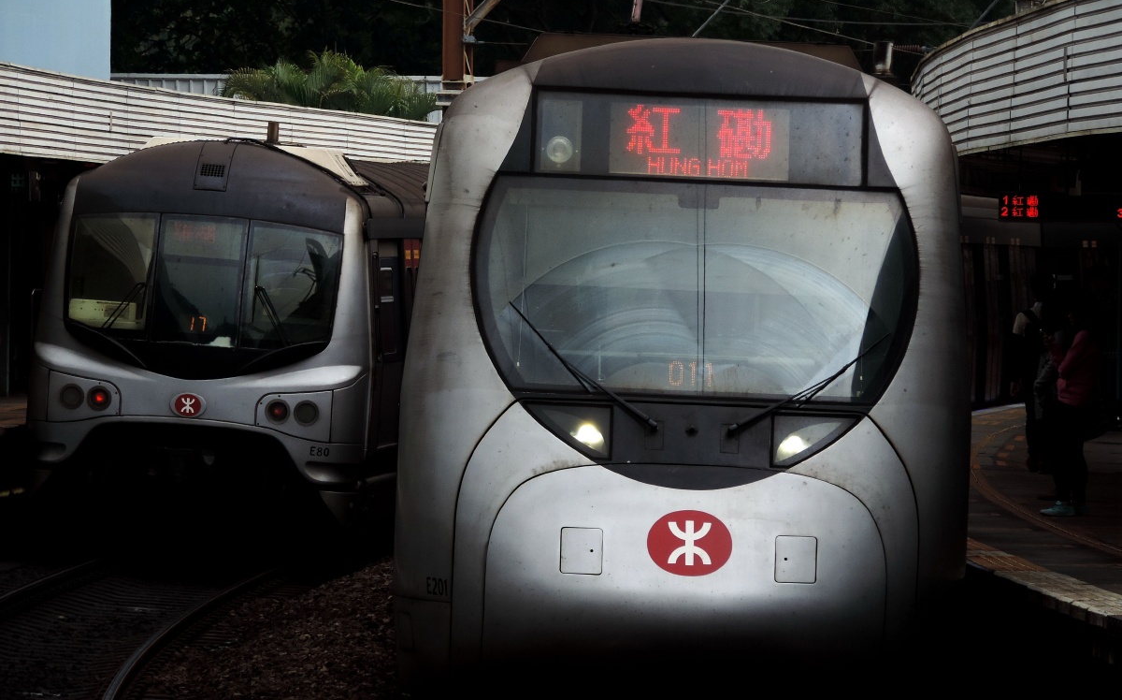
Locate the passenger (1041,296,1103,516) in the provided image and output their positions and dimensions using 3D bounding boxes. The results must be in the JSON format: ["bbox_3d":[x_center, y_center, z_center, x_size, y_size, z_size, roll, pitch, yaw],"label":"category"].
[{"bbox_3d":[3.678,0.407,70.000,0.420,1.580,0.450,0,0,-6],"label":"passenger"}]

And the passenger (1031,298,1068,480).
[{"bbox_3d":[3.826,0.347,76.000,0.340,1.560,0.460,0,0,9],"label":"passenger"}]

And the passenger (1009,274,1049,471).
[{"bbox_3d":[4.123,0.195,84.500,0.500,1.710,0.360,0,0,-18],"label":"passenger"}]

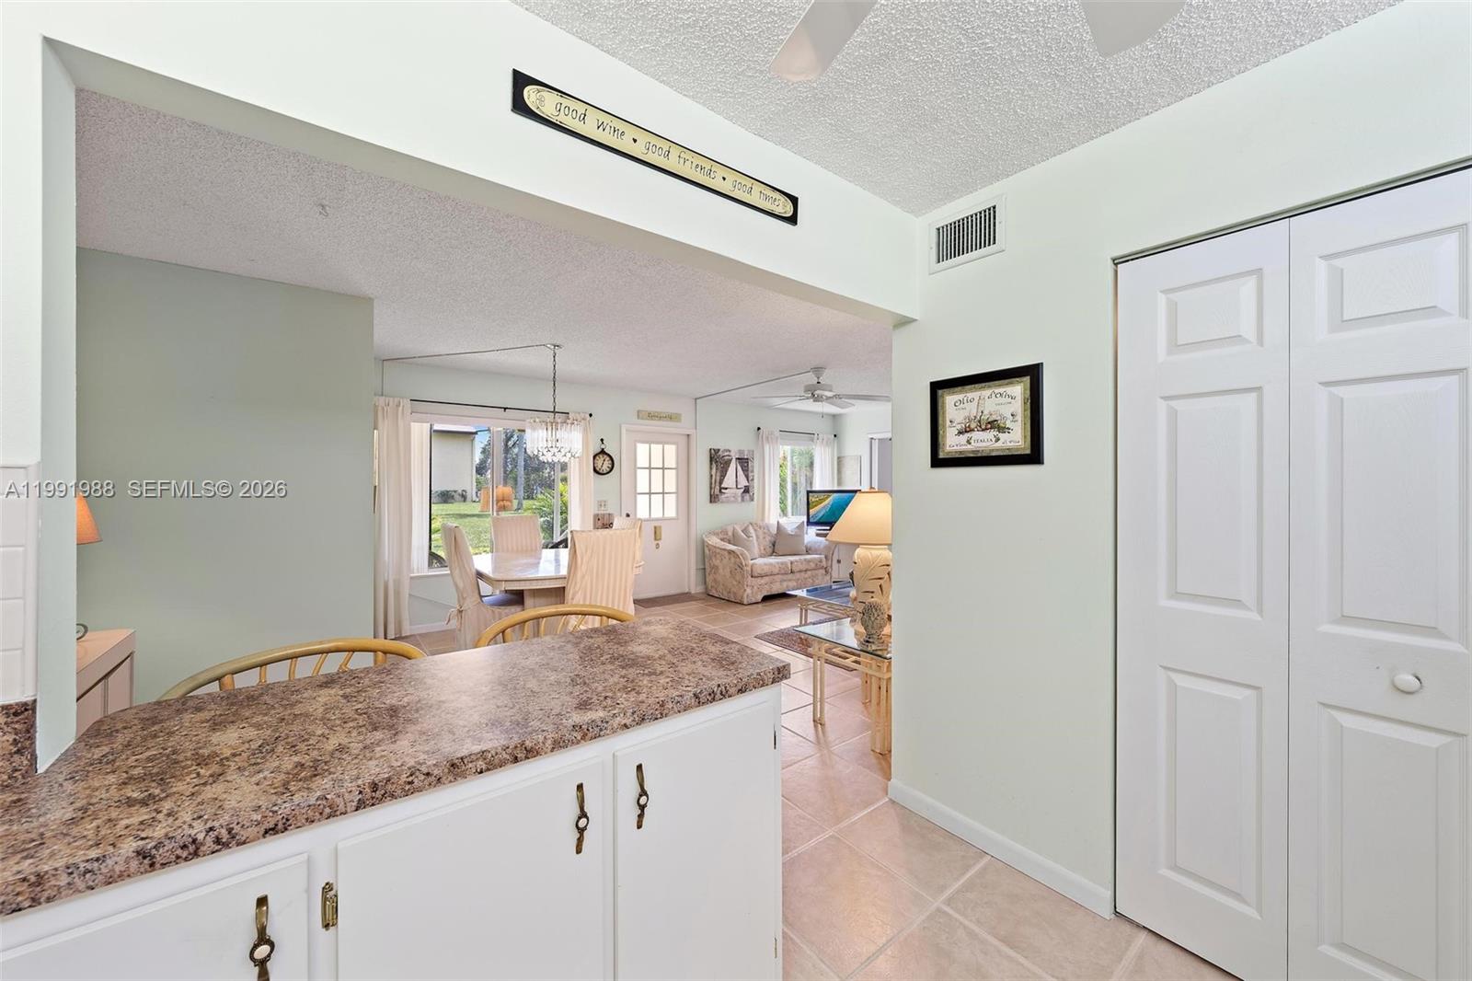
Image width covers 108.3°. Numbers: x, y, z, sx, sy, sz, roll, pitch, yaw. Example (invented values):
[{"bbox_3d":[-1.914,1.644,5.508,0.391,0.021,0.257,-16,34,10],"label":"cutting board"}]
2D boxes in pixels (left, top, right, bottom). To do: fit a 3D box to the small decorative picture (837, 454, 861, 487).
[{"bbox_3d":[1.705,-0.257,8.050,0.030,0.550,0.440,0,0,-37],"label":"small decorative picture"}]

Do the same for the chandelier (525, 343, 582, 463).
[{"bbox_3d":[-1.440,-0.693,4.236,0.450,0.950,0.450,0,0,-37],"label":"chandelier"}]

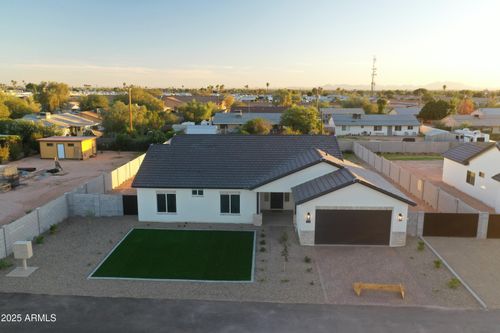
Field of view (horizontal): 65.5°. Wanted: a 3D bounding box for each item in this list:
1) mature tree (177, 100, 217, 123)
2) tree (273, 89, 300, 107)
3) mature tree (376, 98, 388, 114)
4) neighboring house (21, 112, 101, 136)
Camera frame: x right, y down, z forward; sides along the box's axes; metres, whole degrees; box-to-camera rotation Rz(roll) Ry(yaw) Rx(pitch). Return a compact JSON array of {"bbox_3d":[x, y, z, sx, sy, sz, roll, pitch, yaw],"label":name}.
[{"bbox_3d":[-14.134,-14.257,104.255,10.460,6.534,9.937,1,11,2],"label":"mature tree"},{"bbox_3d":[14.753,-26.482,157.867,11.372,9.558,10.803,1,11,2],"label":"tree"},{"bbox_3d":[39.267,-16.603,115.901,3.560,7.240,3.560,0,11,2],"label":"mature tree"},{"bbox_3d":[-43.026,-9.809,89.087,16.430,4.400,12.000,0,11,2],"label":"neighboring house"}]

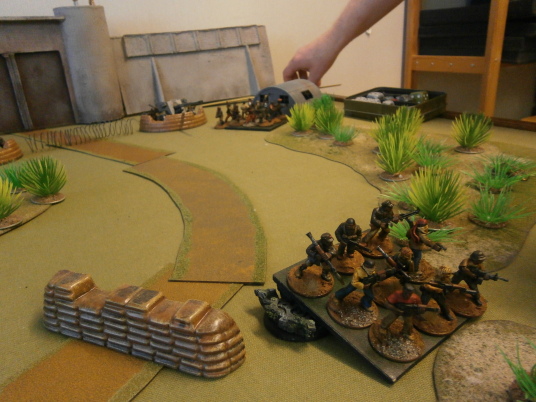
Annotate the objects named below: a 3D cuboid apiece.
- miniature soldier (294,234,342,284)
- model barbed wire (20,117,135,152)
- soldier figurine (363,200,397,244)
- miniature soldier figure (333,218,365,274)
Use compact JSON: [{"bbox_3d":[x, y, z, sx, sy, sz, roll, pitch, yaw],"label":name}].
[{"bbox_3d":[0.026,0.029,0.209,0.024,0.028,0.016,13,32,22],"label":"miniature soldier"},{"bbox_3d":[-0.327,-0.115,0.713,0.179,0.025,0.024,-17,24,-30],"label":"model barbed wire"},{"bbox_3d":[0.066,0.013,0.241,0.018,0.026,0.016,21,36,32],"label":"soldier figurine"},{"bbox_3d":[0.046,0.022,0.228,0.022,0.028,0.022,-6,30,-10],"label":"miniature soldier figure"}]

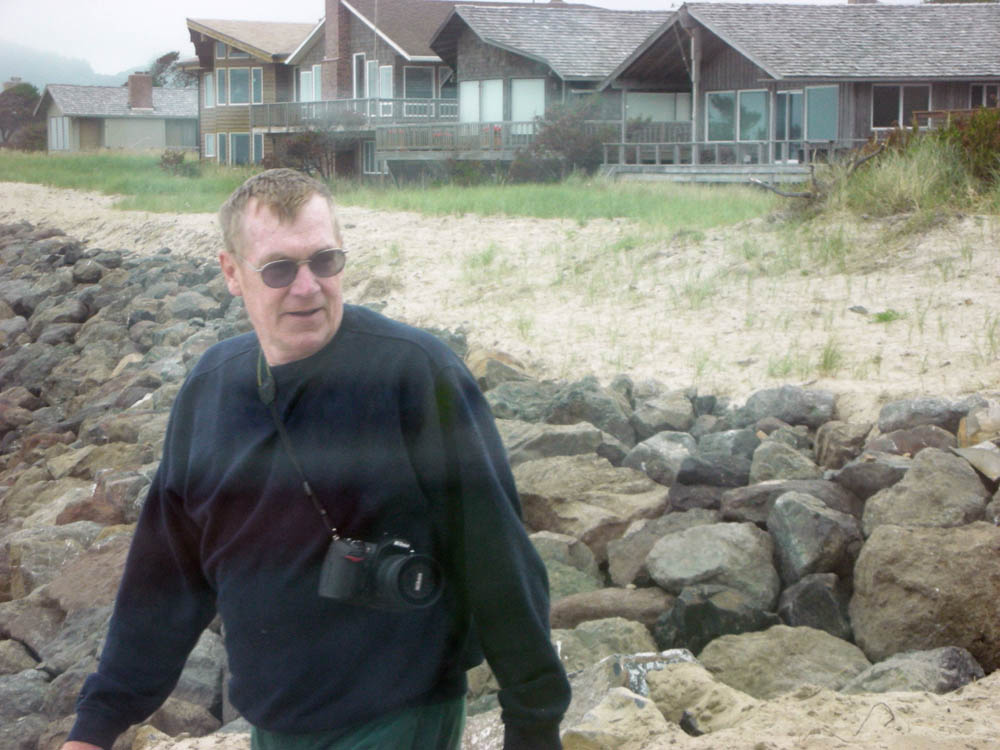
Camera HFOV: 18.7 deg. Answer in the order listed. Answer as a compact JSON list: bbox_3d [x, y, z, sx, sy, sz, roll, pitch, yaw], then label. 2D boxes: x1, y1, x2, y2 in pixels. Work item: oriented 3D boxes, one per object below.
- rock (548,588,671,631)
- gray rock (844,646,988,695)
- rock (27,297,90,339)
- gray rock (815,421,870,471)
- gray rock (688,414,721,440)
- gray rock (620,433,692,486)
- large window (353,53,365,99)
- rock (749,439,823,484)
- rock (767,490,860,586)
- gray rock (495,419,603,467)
[{"bbox_3d":[0.408,0.877,11.300,0.460,0.200,0.340,0,4,0],"label":"rock"},{"bbox_3d":[1.391,1.004,10.200,0.470,0.210,0.400,0,4,0],"label":"gray rock"},{"bbox_3d":[-4.075,-0.531,28.000,0.590,0.380,0.500,0,4,0],"label":"rock"},{"bbox_3d":[1.744,0.368,15.400,0.310,0.260,0.280,0,5,0],"label":"gray rock"},{"bbox_3d":[1.126,0.294,16.700,0.190,0.150,0.170,0,5,0],"label":"gray rock"},{"bbox_3d":[0.862,0.462,16.600,0.390,0.290,0.360,0,4,0],"label":"gray rock"},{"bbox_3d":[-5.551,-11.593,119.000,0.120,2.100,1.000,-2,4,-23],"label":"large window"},{"bbox_3d":[1.553,0.487,16.500,0.410,0.260,0.360,0,4,0],"label":"rock"},{"bbox_3d":[1.327,0.690,12.800,0.400,0.380,0.380,0,4,0],"label":"rock"},{"bbox_3d":[0.222,0.334,14.800,0.550,0.260,0.450,0,4,0],"label":"gray rock"}]

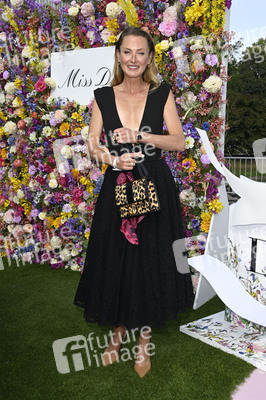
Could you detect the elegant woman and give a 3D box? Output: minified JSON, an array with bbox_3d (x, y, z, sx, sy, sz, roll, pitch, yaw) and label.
[{"bbox_3d":[0.006,0.013,2.251,0.620,1.720,0.500,1,8,3],"label":"elegant woman"}]

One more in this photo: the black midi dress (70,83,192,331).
[{"bbox_3d":[0.006,-0.005,2.259,0.630,1.155,0.500,1,8,3],"label":"black midi dress"}]

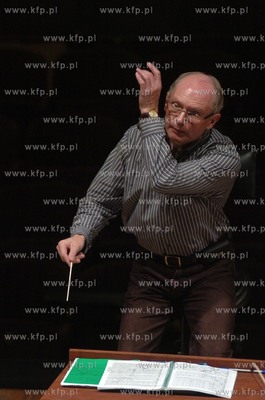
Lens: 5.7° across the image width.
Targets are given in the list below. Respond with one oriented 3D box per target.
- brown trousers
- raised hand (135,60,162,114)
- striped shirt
[{"bbox_3d":[0.155,0.640,9.220,0.450,1.000,0.320,4,18,11],"label":"brown trousers"},{"bbox_3d":[0.053,-0.367,8.750,0.085,0.170,0.085,6,-5,-30],"label":"raised hand"},{"bbox_3d":[0.076,-0.042,8.830,0.540,0.490,0.380,10,26,14],"label":"striped shirt"}]

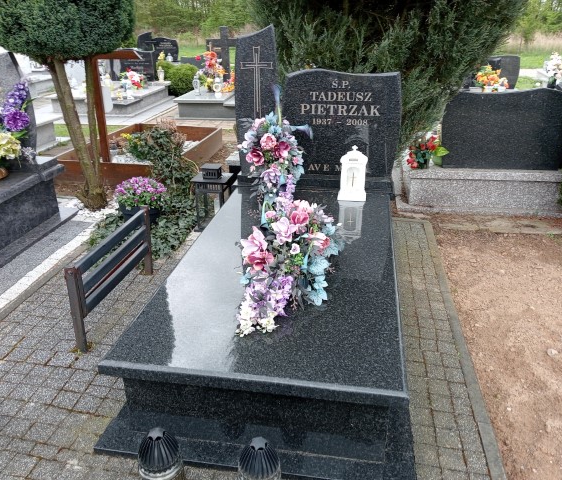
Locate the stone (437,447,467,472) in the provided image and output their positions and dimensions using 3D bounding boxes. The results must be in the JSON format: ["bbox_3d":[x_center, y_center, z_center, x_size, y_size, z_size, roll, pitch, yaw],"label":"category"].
[{"bbox_3d":[0.603,0.799,1.828,0.084,0.060,0.095,4,23,8],"label":"stone"}]

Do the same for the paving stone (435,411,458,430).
[{"bbox_3d":[0.693,0.787,2.199,0.100,0.060,0.100,5,24,8],"label":"paving stone"}]

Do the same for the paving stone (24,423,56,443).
[{"bbox_3d":[-0.894,0.746,1.938,0.092,0.060,0.085,5,23,10],"label":"paving stone"}]

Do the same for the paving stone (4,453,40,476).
[{"bbox_3d":[-0.898,0.806,1.796,0.094,0.060,0.088,5,23,10],"label":"paving stone"}]

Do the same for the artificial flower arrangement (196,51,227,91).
[{"bbox_3d":[-1.129,-2.789,8.604,0.436,0.619,0.345,4,23,8],"label":"artificial flower arrangement"}]

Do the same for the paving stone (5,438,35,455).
[{"bbox_3d":[-0.937,0.772,1.876,0.095,0.060,0.052,5,24,11],"label":"paving stone"}]

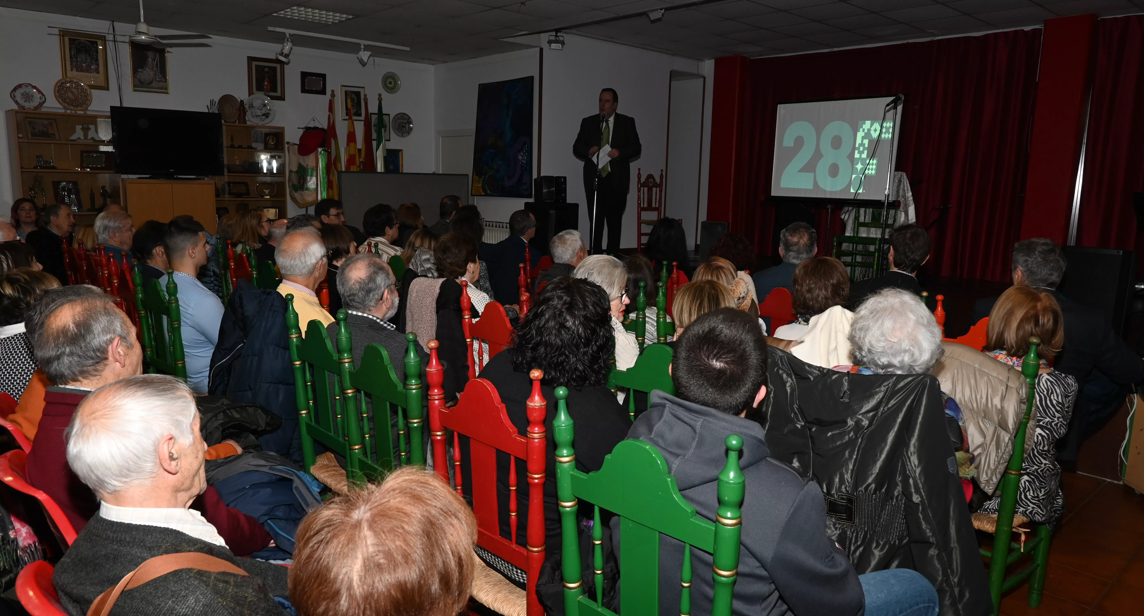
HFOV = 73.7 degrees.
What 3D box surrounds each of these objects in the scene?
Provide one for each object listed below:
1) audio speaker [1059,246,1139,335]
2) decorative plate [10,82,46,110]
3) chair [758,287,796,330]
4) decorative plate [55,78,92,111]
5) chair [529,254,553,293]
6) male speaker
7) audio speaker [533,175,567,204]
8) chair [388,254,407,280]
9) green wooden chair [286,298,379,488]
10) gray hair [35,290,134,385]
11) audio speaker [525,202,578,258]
[{"bbox_3d":[3.531,-0.107,5.207,0.340,0.600,0.360,-8,13,-42],"label":"audio speaker"},{"bbox_3d":[-4.910,-1.903,6.876,0.275,0.250,0.035,-7,2,-40],"label":"decorative plate"},{"bbox_3d":[1.213,0.345,4.136,0.467,1.091,0.490,-7,13,-42],"label":"chair"},{"bbox_3d":[-4.539,-1.941,6.941,0.310,0.310,0.050,-8,1,-42],"label":"decorative plate"},{"bbox_3d":[-0.039,0.119,5.395,0.460,1.130,0.485,-8,13,-42],"label":"chair"},{"bbox_3d":[0.325,-1.216,7.371,0.630,1.760,0.420,3,10,11],"label":"male speaker"},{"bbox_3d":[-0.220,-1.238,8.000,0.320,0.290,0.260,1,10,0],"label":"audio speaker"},{"bbox_3d":[-1.059,0.118,5.366,0.460,1.090,0.480,-8,13,-42],"label":"chair"},{"bbox_3d":[-0.777,0.495,2.958,0.467,1.091,0.490,-7,13,-42],"label":"green wooden chair"},{"bbox_3d":[-1.121,0.068,1.750,0.172,0.205,0.205,3,10,12],"label":"gray hair"},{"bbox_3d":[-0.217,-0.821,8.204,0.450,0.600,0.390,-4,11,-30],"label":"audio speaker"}]

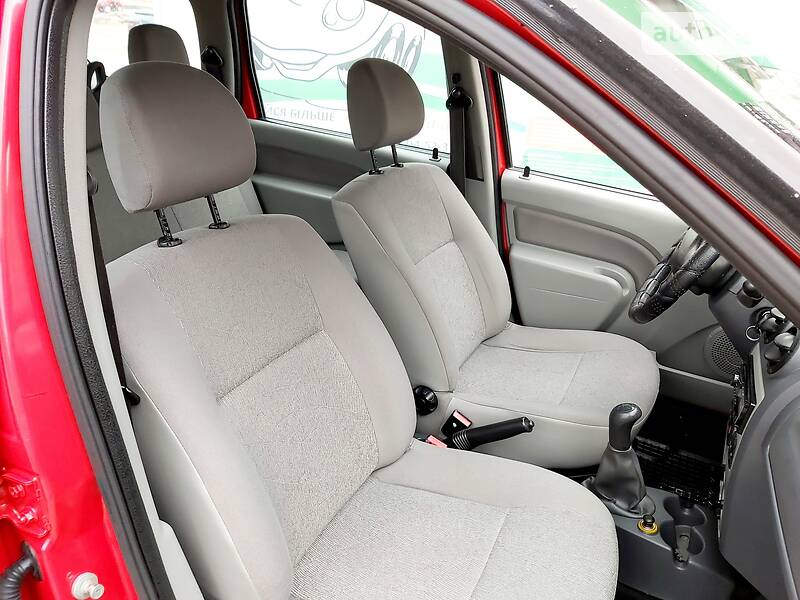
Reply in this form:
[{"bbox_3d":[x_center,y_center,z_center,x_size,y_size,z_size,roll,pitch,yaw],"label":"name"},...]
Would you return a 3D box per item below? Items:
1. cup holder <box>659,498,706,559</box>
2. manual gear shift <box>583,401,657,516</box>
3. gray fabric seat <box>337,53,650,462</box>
[{"bbox_3d":[0.546,0.455,1.162,0.084,0.066,0.168,14,23,22],"label":"cup holder"},{"bbox_3d":[0.448,0.304,1.176,0.143,0.214,0.117,14,23,22],"label":"manual gear shift"},{"bbox_3d":[0.267,-0.112,1.555,0.882,0.903,0.530,14,23,22],"label":"gray fabric seat"}]

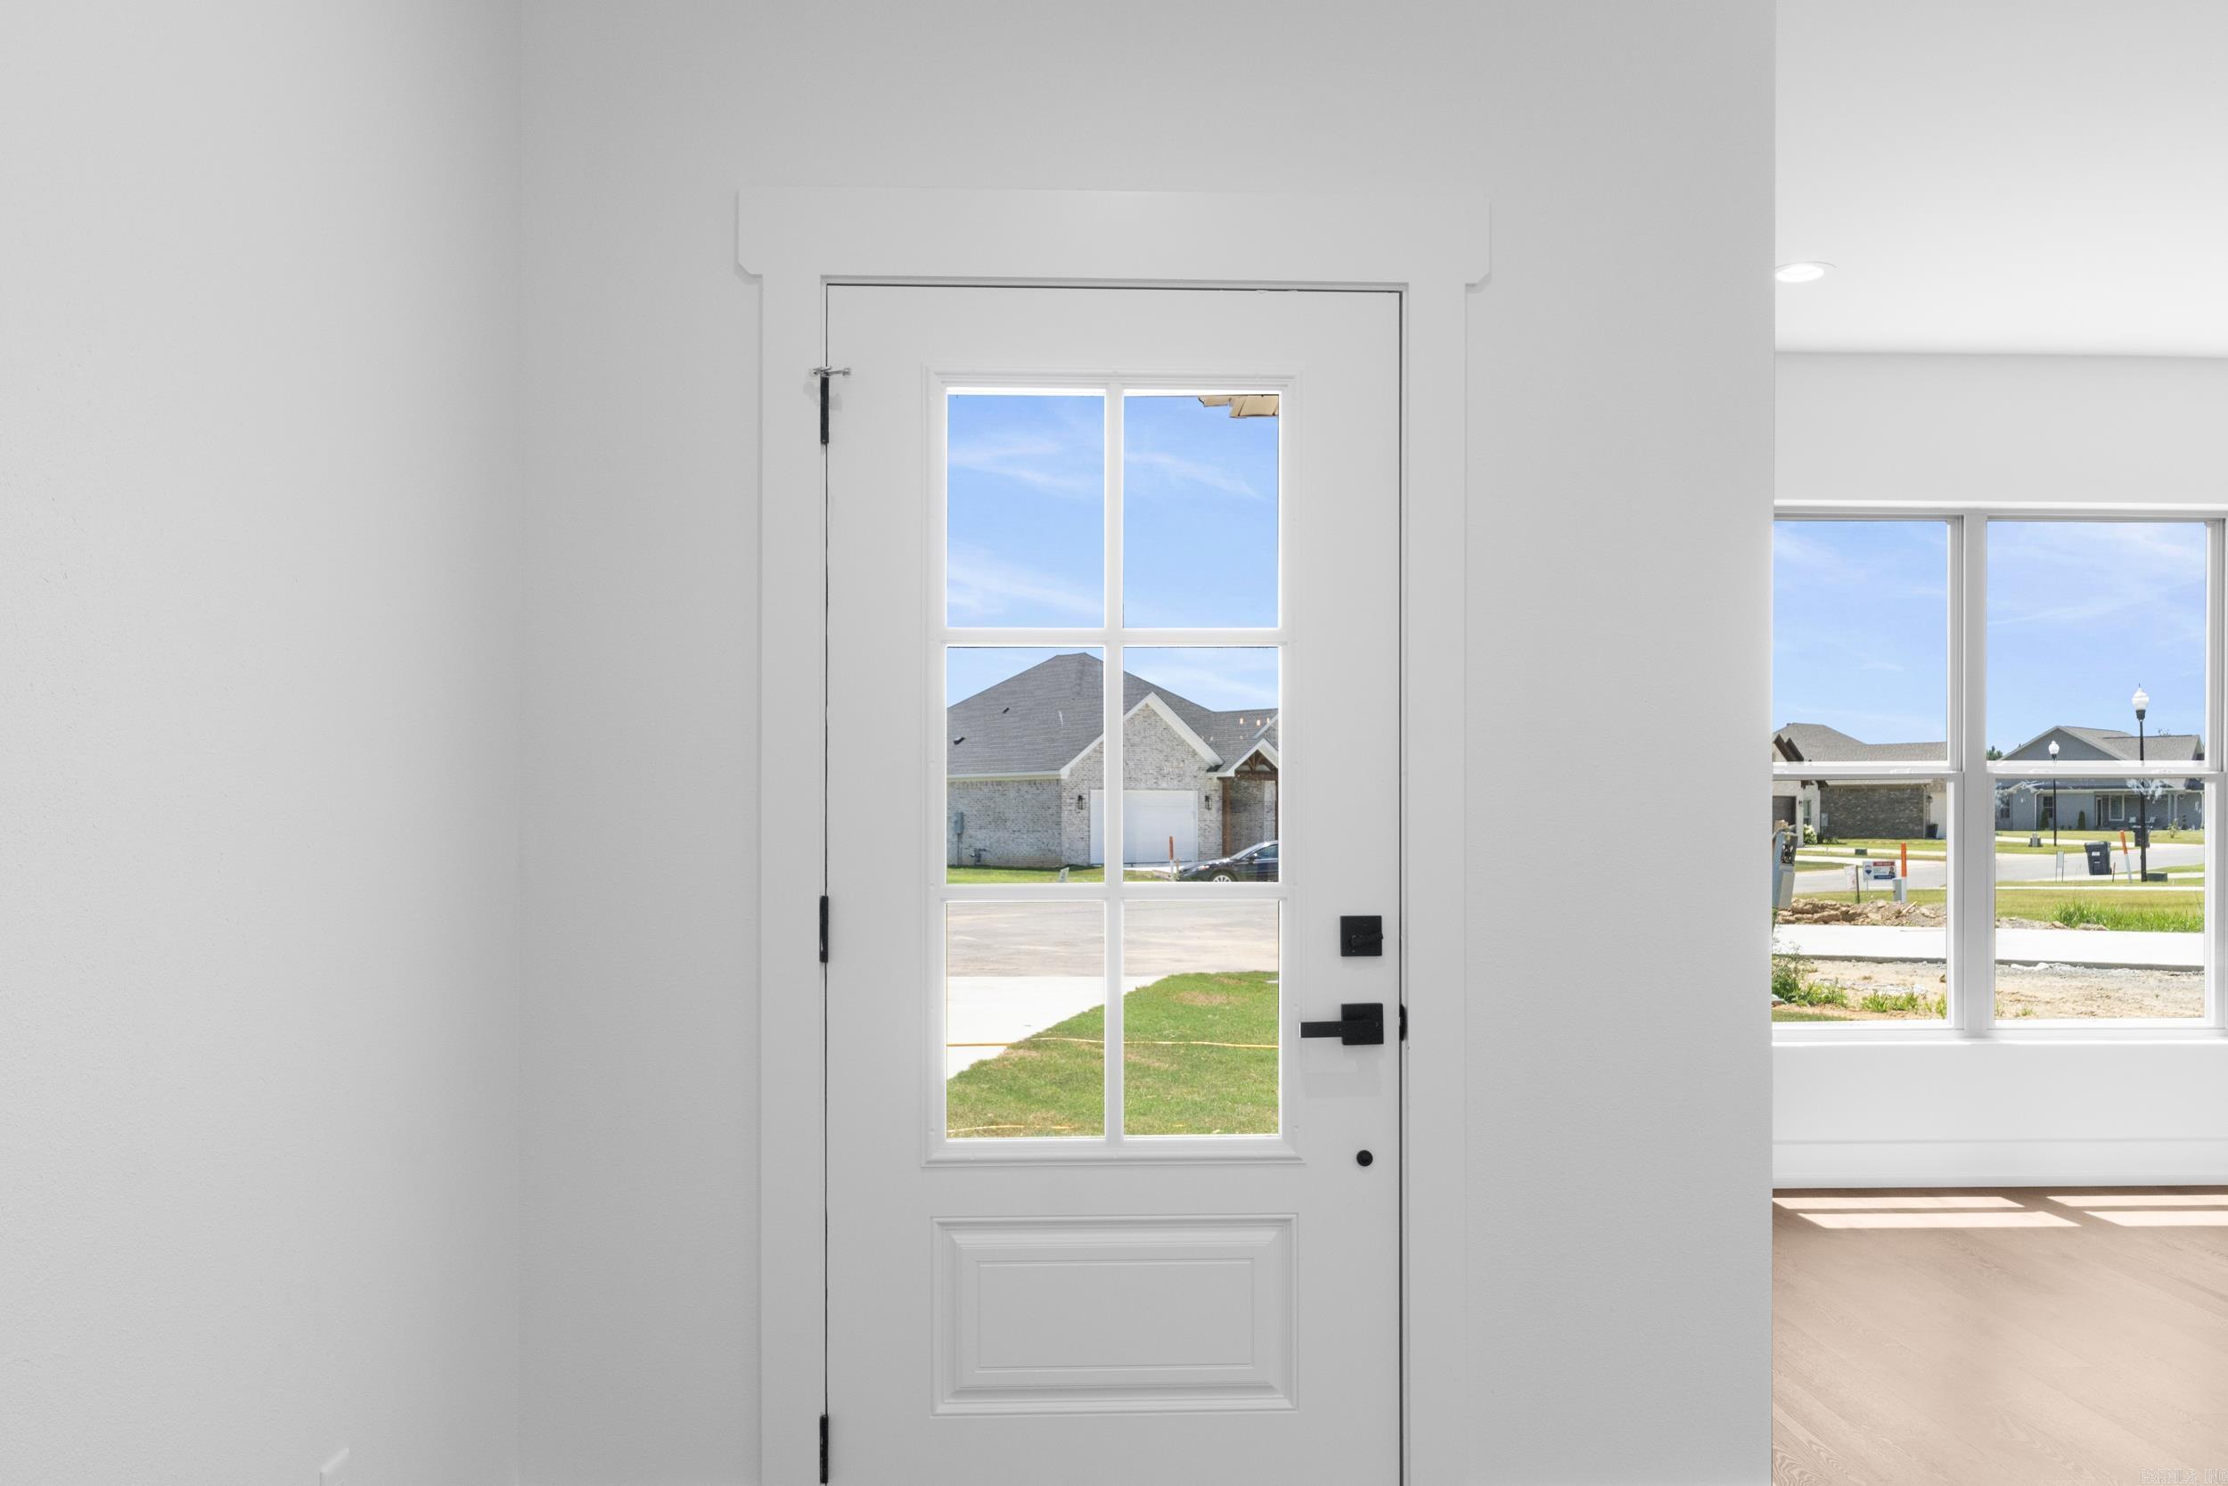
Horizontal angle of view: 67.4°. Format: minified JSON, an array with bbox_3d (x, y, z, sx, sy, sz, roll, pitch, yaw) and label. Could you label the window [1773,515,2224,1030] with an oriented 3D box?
[{"bbox_3d":[2.845,0.097,5.500,1.620,1.700,0.100,0,-1,-2],"label":"window"}]

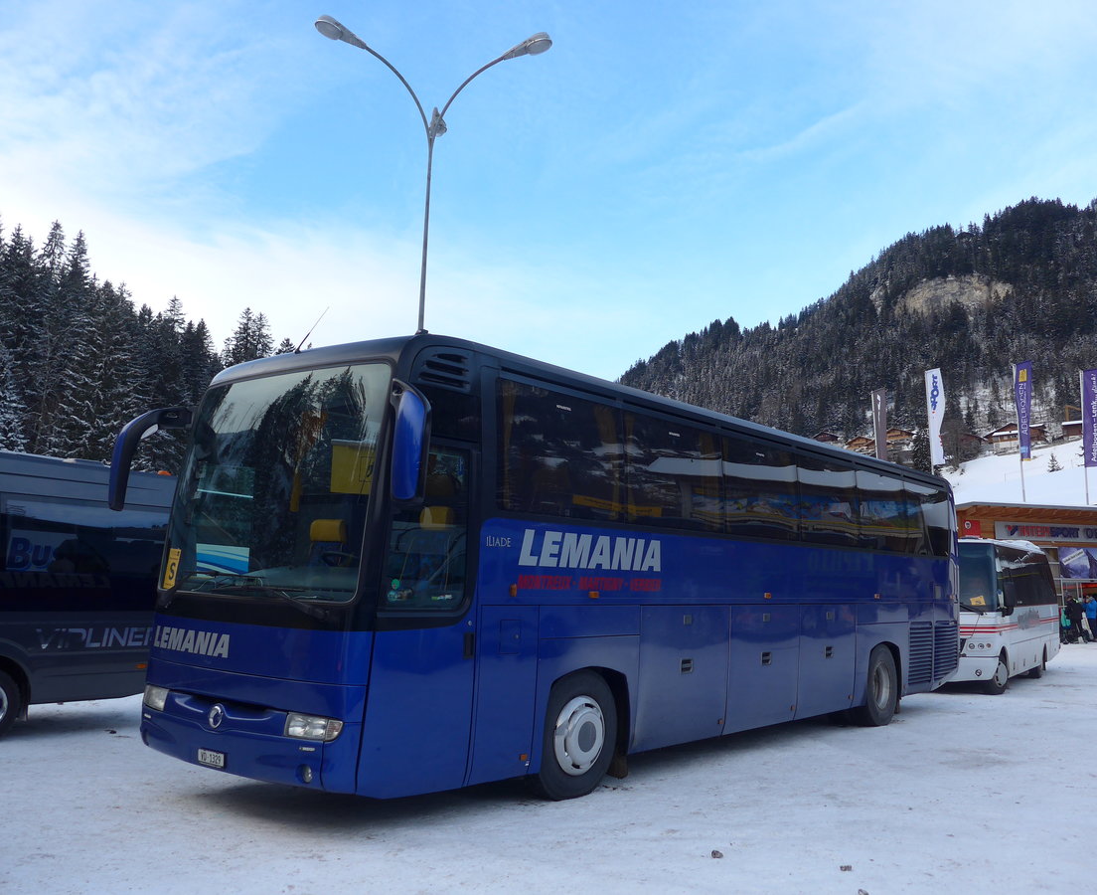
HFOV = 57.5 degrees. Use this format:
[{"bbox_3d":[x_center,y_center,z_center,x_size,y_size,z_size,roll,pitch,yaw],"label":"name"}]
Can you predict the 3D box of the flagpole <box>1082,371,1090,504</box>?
[{"bbox_3d":[23.402,0.576,43.384,0.110,8.000,0.110,1,-8,0],"label":"flagpole"}]

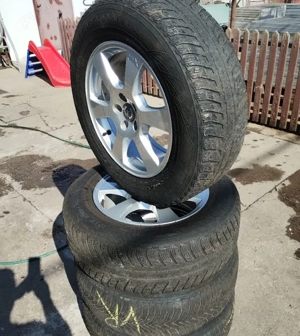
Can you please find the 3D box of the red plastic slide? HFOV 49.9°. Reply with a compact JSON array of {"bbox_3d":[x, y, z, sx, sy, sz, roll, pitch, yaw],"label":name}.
[{"bbox_3d":[-1.787,-1.943,5.876,0.500,0.700,1.280,-27,37,-37],"label":"red plastic slide"}]

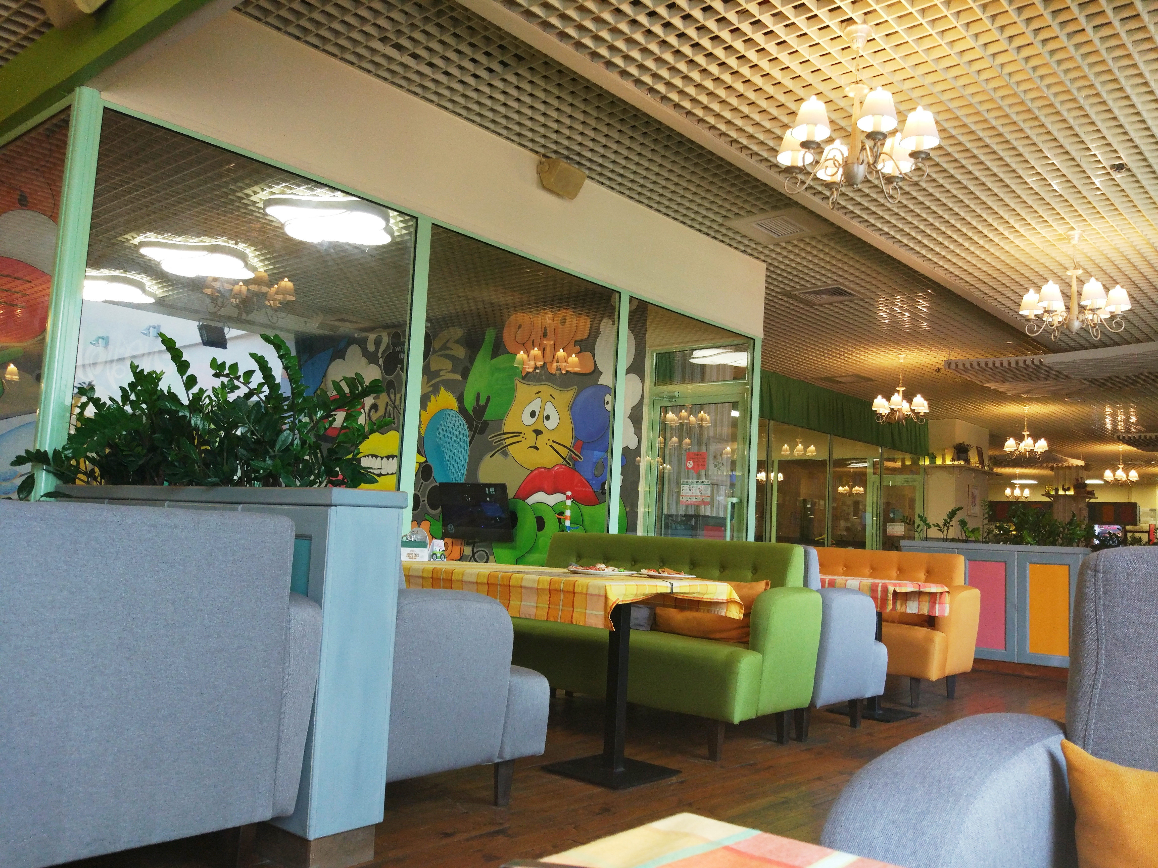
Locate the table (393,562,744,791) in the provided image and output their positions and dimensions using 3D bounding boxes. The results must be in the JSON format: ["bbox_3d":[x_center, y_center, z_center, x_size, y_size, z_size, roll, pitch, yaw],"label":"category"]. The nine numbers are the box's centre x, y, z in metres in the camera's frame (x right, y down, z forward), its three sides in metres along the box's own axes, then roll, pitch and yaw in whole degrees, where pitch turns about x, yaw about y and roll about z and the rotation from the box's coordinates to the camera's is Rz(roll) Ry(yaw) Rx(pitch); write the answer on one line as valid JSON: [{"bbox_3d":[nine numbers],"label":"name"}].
[{"bbox_3d":[-0.290,0.988,4.156,1.702,0.759,0.851,-3,-8,41],"label":"table"}]

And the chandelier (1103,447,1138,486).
[{"bbox_3d":[10.707,0.646,18.483,0.600,0.797,0.600,-3,-9,43],"label":"chandelier"}]

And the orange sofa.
[{"bbox_3d":[1.734,1.263,6.498,1.711,0.933,0.860,-3,-8,41],"label":"orange sofa"}]

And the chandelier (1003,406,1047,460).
[{"bbox_3d":[6.769,-0.005,14.170,0.610,0.807,0.610,-3,-9,43],"label":"chandelier"}]

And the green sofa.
[{"bbox_3d":[0.254,1.002,4.822,1.711,0.933,0.842,-3,-8,41],"label":"green sofa"}]

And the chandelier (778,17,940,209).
[{"bbox_3d":[1.106,-1.307,3.713,0.610,0.684,0.610,-3,-9,43],"label":"chandelier"}]

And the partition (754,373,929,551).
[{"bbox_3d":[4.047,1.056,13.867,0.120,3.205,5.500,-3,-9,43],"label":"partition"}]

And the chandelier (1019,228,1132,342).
[{"bbox_3d":[3.150,-0.951,5.946,0.620,0.692,0.620,-3,-9,43],"label":"chandelier"}]

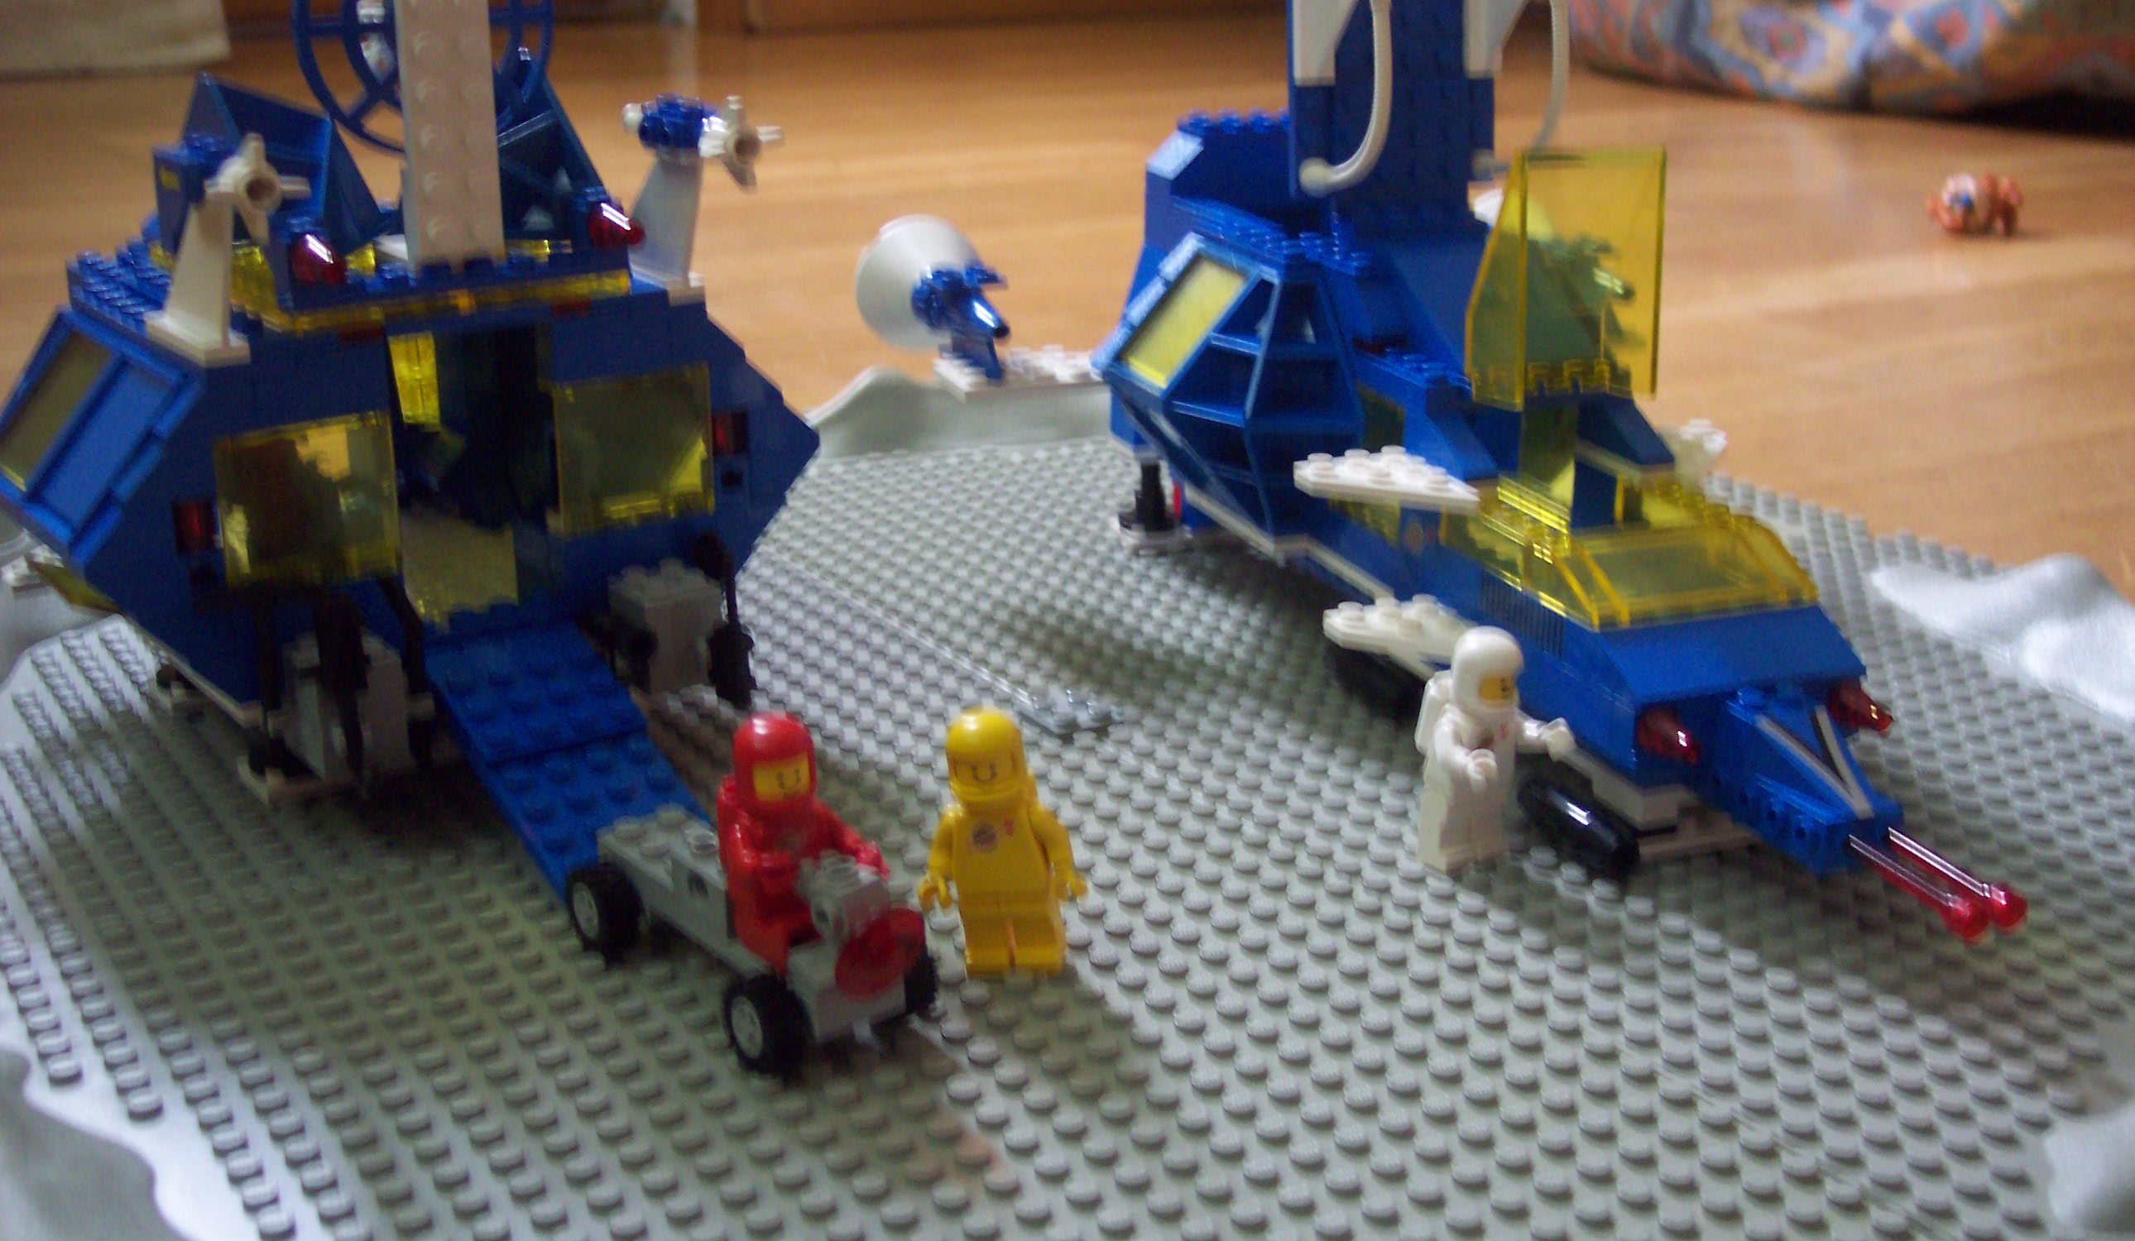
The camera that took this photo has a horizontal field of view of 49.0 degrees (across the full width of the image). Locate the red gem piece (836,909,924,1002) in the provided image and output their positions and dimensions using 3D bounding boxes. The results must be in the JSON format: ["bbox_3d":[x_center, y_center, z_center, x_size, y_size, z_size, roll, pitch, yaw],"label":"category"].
[{"bbox_3d":[-0.028,0.048,0.342,0.016,0.016,0.005,-16,46,-40],"label":"red gem piece"}]

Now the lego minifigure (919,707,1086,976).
[{"bbox_3d":[-0.011,0.036,0.374,0.026,0.043,0.016,-3,18,13],"label":"lego minifigure"}]

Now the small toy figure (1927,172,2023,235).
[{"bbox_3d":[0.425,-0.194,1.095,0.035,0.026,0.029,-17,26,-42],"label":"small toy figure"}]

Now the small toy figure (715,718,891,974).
[{"bbox_3d":[-0.044,0.032,0.358,0.023,0.036,0.022,-16,25,-39],"label":"small toy figure"}]

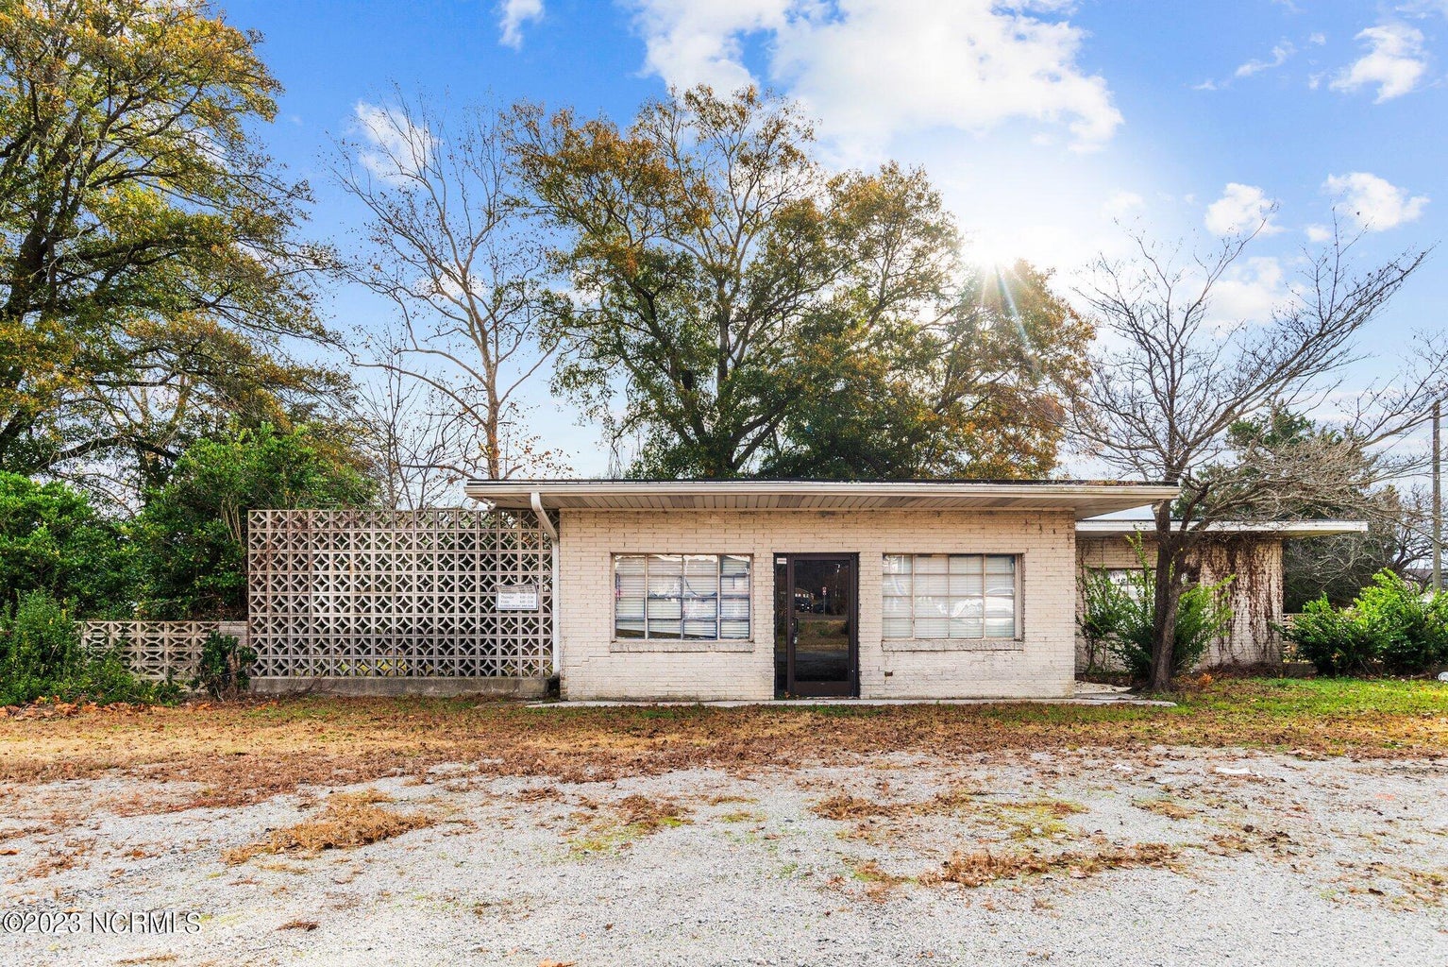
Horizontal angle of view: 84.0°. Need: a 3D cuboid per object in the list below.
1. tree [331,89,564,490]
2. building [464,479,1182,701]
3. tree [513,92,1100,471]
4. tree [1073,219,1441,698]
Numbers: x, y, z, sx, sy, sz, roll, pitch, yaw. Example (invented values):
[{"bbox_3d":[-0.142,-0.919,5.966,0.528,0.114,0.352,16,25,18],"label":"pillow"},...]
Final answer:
[{"bbox_3d":[-8.200,-3.600,24.000,7.000,16.200,6.800,0,-4,0],"label":"tree"},{"bbox_3d":[1.250,1.700,14.200,9.000,3.150,8.000,0,-4,0],"label":"building"},{"bbox_3d":[2.300,-4.000,25.000,17.300,16.800,14.500,0,-4,0],"label":"tree"},{"bbox_3d":[8.300,-0.350,12.500,5.700,7.300,5.200,0,-4,0],"label":"tree"}]

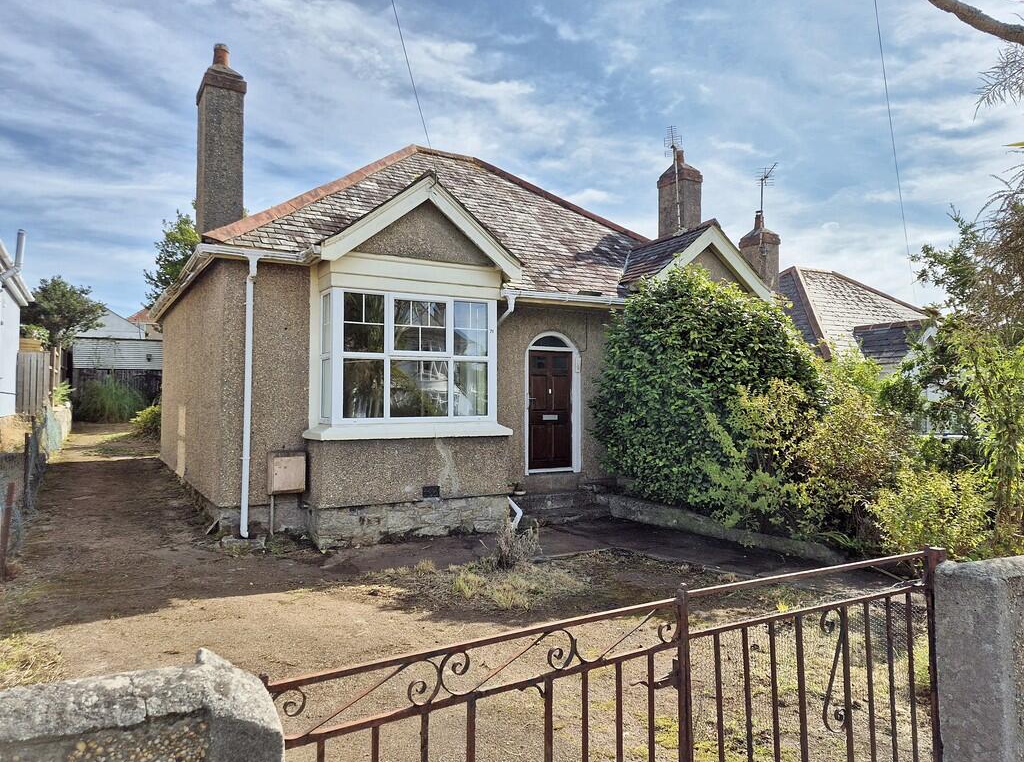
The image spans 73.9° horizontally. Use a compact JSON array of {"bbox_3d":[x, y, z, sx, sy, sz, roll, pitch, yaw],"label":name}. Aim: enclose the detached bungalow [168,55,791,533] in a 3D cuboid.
[{"bbox_3d":[-1.377,-1.441,14.801,10.940,7.250,9.800,1,-2,-31],"label":"detached bungalow"}]

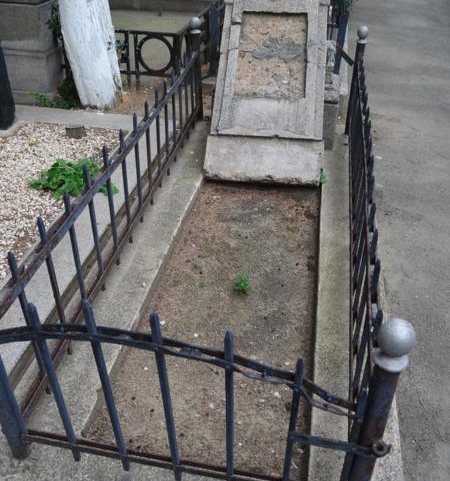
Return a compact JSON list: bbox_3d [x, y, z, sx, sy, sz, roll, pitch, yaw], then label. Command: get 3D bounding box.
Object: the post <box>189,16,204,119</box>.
[{"bbox_3d":[-0.189,-1.220,3.632,0.074,0.708,0.074,6,35,9],"label":"post"}]

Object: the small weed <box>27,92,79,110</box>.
[{"bbox_3d":[-1.350,-1.116,4.021,0.378,0.119,0.161,6,35,9],"label":"small weed"}]

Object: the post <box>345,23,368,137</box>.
[{"bbox_3d":[0.859,-1.049,3.376,0.074,0.717,0.074,6,35,9],"label":"post"}]

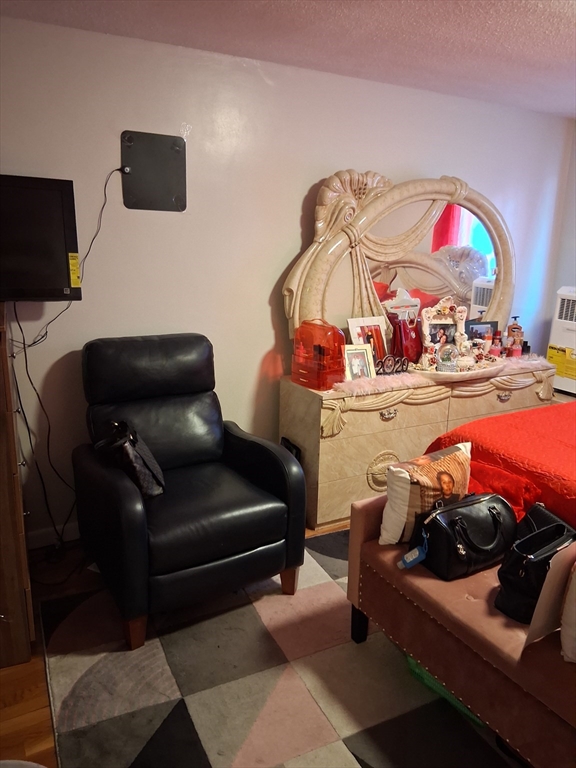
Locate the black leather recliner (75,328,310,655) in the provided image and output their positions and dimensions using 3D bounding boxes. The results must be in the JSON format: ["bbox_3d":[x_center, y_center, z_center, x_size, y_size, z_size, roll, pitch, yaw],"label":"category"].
[{"bbox_3d":[-0.465,0.359,2.528,0.765,1.045,0.875,-7,17,-30],"label":"black leather recliner"}]

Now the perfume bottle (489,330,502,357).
[{"bbox_3d":[1.357,-0.265,3.771,0.078,0.168,0.066,-6,16,-28],"label":"perfume bottle"}]

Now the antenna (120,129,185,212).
[{"bbox_3d":[-0.611,-0.975,2.665,0.299,0.334,0.010,-6,16,-28],"label":"antenna"}]

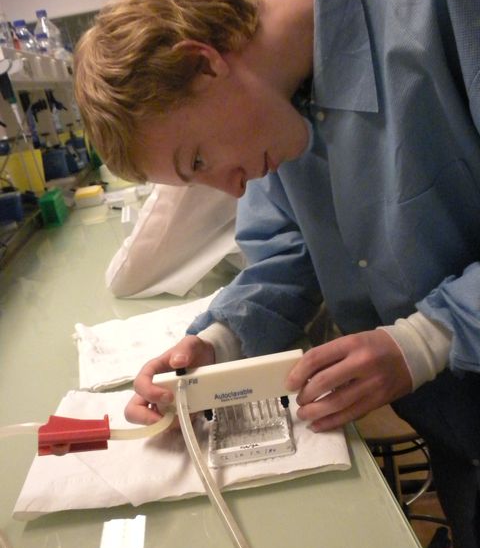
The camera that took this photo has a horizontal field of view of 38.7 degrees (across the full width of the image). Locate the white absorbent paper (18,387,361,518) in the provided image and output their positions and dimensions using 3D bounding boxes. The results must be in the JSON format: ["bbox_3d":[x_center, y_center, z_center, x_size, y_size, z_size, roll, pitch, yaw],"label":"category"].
[{"bbox_3d":[-0.057,0.169,0.757,0.318,0.014,0.258,-9,16,1],"label":"white absorbent paper"}]

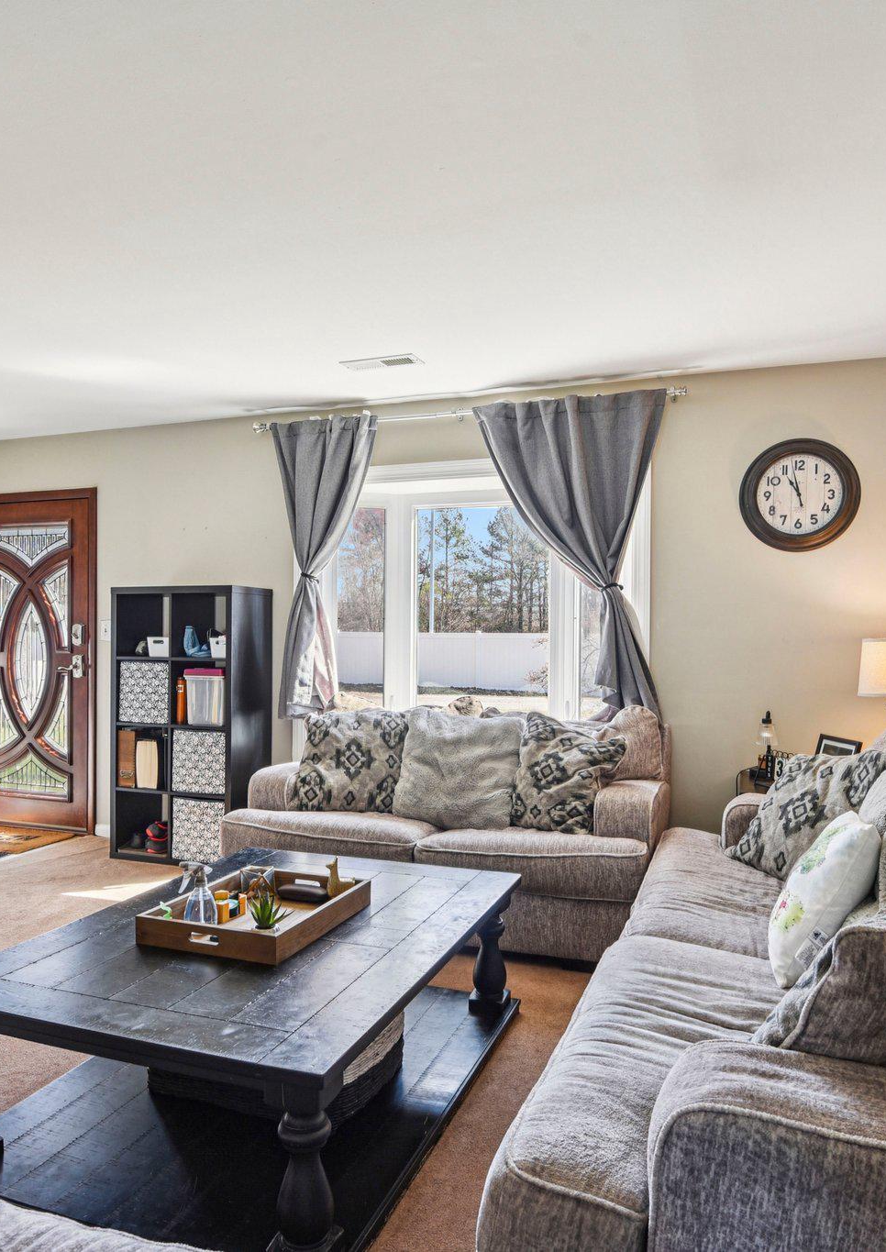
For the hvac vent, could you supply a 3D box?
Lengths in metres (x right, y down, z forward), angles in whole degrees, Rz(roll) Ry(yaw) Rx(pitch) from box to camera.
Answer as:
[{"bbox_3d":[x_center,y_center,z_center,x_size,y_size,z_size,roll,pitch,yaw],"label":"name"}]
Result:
[{"bbox_3d":[-0.267,-1.149,3.664,0.352,0.018,0.142,1,0,21],"label":"hvac vent"}]

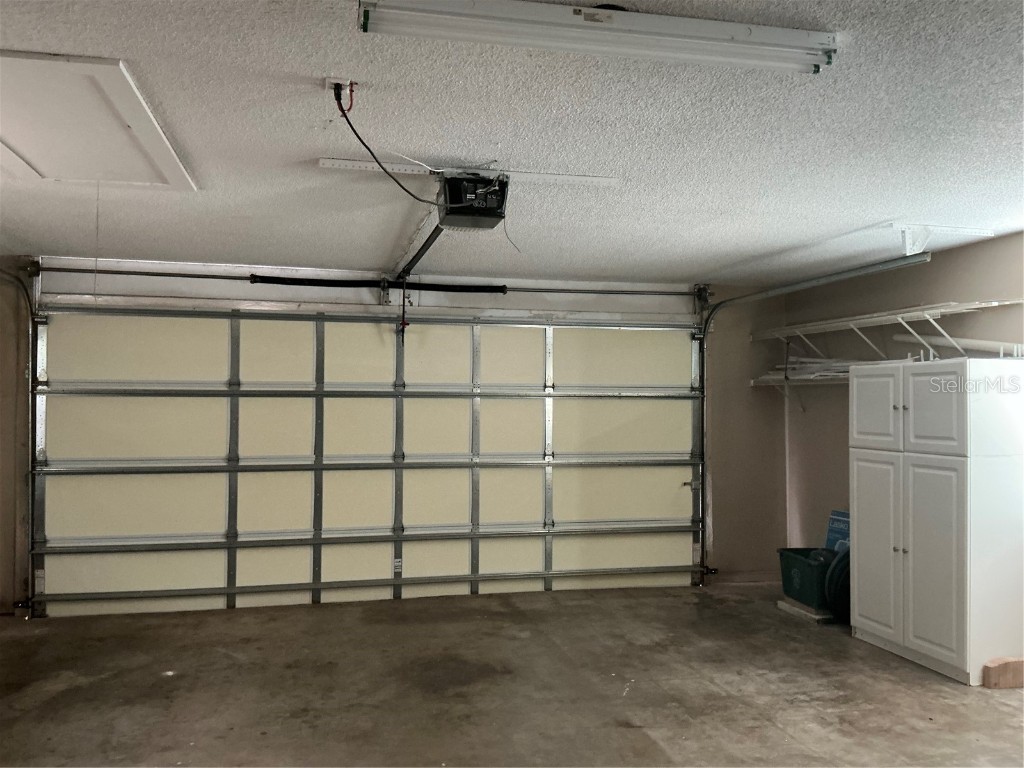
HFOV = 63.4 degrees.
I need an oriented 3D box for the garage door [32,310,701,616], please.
[{"bbox_3d":[-0.870,0.552,6.140,4.880,2.130,0.110,0,-1,-12],"label":"garage door"}]

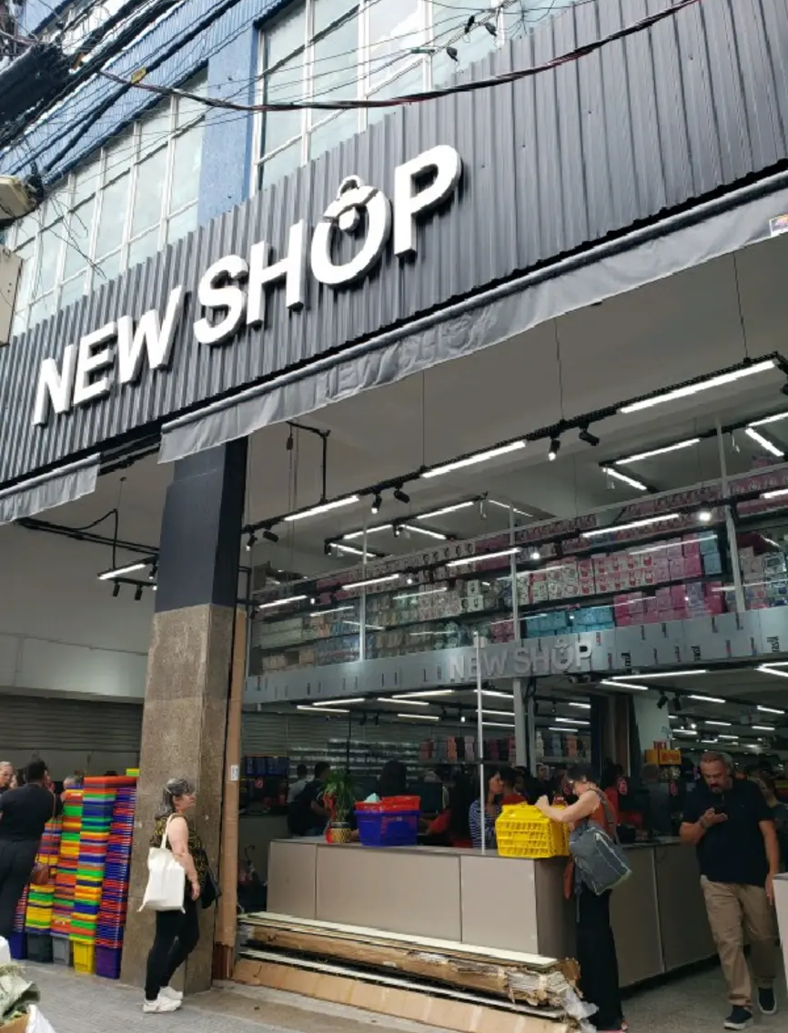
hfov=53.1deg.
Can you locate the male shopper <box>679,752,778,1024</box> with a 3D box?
[{"bbox_3d":[2.458,2.629,5.695,0.640,1.750,0.480,-11,-22,30],"label":"male shopper"}]

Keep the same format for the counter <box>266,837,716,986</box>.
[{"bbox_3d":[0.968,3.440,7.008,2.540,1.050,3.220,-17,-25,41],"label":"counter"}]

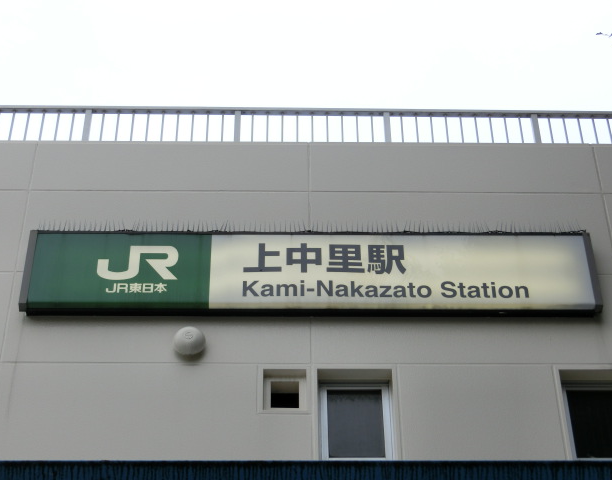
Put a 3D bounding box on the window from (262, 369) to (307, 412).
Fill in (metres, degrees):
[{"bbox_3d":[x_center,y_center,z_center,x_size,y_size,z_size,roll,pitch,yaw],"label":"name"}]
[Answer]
[{"bbox_3d":[-0.135,0.981,8.204,0.274,0.316,0.110,0,-38,-1],"label":"window"}]

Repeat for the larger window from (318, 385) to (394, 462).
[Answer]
[{"bbox_3d":[0.313,1.186,8.198,0.464,0.587,0.100,0,-38,-1],"label":"larger window"}]

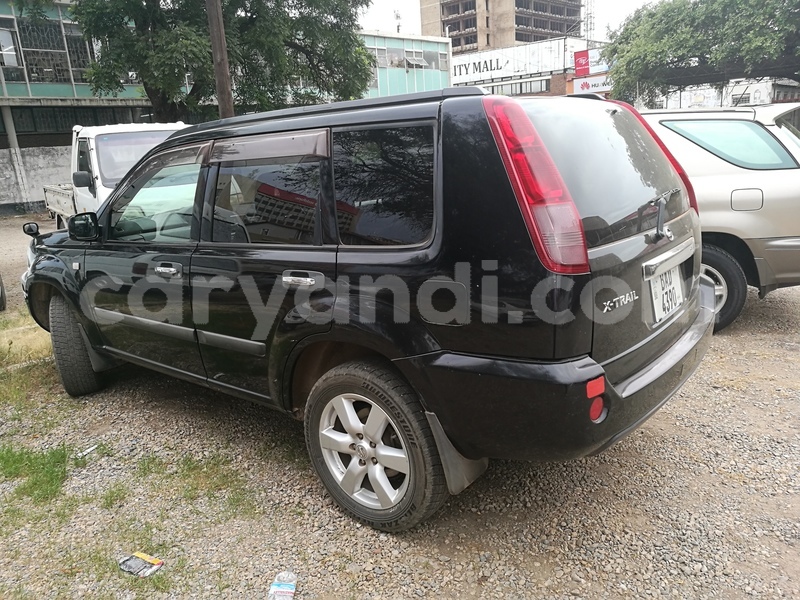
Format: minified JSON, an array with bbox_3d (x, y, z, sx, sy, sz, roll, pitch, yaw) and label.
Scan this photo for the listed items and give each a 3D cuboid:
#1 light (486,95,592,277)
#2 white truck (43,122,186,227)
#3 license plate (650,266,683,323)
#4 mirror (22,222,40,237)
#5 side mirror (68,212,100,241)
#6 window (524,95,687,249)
[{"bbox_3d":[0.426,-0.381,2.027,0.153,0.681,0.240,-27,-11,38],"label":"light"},{"bbox_3d":[-4.190,-1.630,9.720,1.750,2.000,4.800,-13,16,-34],"label":"white truck"},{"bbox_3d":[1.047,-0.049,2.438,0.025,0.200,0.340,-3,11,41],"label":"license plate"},{"bbox_3d":[-2.452,-0.473,4.143,0.060,0.085,0.095,5,16,33],"label":"mirror"},{"bbox_3d":[-1.629,-0.371,3.209,0.090,0.145,0.165,3,15,27],"label":"side mirror"},{"bbox_3d":[0.837,-0.539,2.384,0.090,0.570,1.150,-35,-10,40],"label":"window"}]

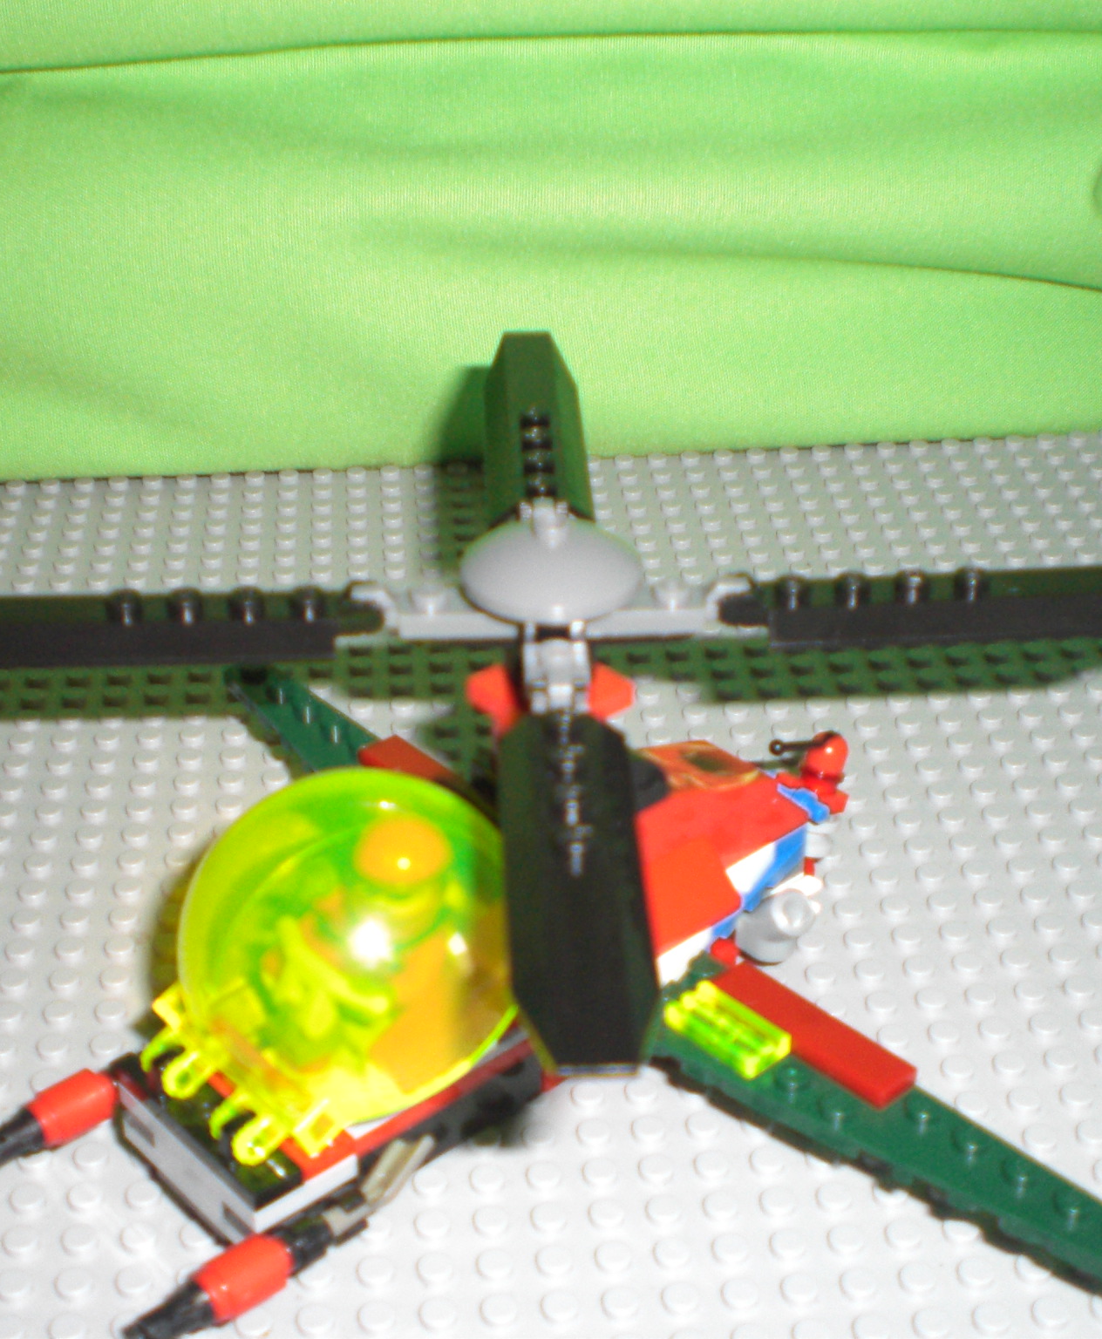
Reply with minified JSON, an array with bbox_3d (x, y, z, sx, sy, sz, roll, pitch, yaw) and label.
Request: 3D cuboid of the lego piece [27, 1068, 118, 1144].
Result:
[{"bbox_3d":[-0.066,0.060,0.272,0.010,0.008,0.008,-25,39,-36],"label":"lego piece"}]

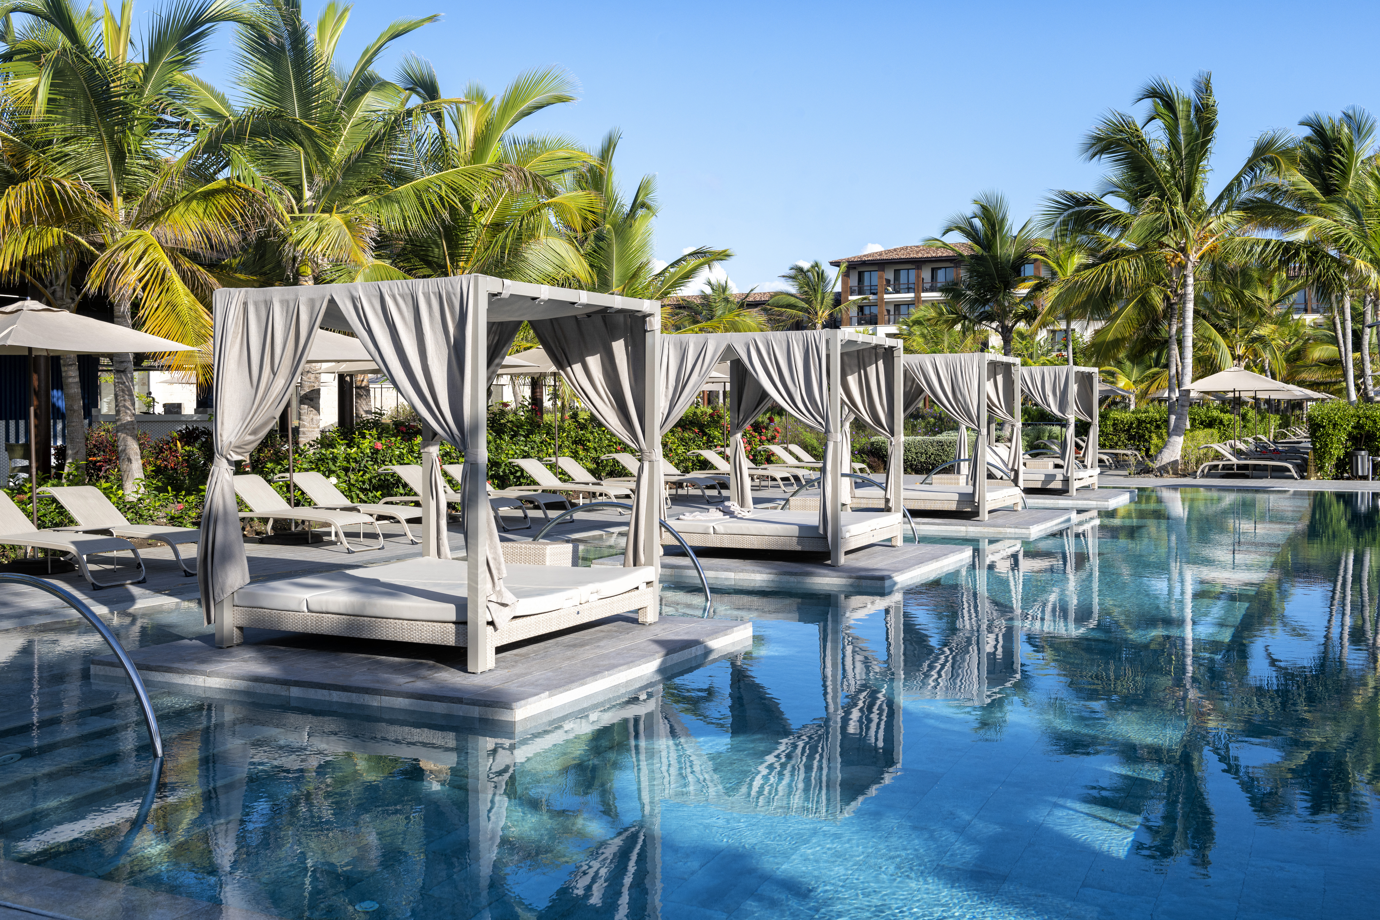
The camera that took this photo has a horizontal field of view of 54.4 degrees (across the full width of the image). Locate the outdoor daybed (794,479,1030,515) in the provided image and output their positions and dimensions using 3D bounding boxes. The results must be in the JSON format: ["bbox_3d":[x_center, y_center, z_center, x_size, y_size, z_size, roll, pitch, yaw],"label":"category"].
[{"bbox_3d":[3.373,0.521,18.598,2.009,0.442,2.094,1,2,26],"label":"outdoor daybed"}]

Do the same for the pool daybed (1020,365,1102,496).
[{"bbox_3d":[5.947,-0.522,23.517,2.009,2.160,2.094,1,2,26],"label":"pool daybed"}]

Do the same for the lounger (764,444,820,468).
[{"bbox_3d":[2.282,0.070,27.023,2.013,0.736,0.638,1,2,26],"label":"lounger"}]

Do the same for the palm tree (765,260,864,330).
[{"bbox_3d":[5.941,-5.226,64.000,4.732,8.688,4.732,0,2,0],"label":"palm tree"}]

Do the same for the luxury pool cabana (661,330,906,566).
[{"bbox_3d":[0.924,-0.153,13.611,2.009,2.160,2.094,1,2,26],"label":"luxury pool cabana"}]

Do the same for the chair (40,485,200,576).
[{"bbox_3d":[-5.014,0.603,12.150,1.920,0.750,0.620,1,2,27],"label":"chair"}]

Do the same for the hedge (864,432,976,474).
[{"bbox_3d":[5.485,-0.156,30.238,2.601,0.920,1.200,1,2,27],"label":"hedge"}]

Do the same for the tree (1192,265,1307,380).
[{"bbox_3d":[18.375,-3.479,44.245,4.100,6.500,4.100,1,2,23],"label":"tree"}]

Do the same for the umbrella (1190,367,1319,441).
[{"bbox_3d":[11.718,-0.855,28.722,2.050,2.400,2.050,1,2,27],"label":"umbrella"}]

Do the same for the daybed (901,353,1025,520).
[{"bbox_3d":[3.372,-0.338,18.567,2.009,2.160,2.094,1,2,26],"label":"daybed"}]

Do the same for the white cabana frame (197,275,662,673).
[{"bbox_3d":[-1.527,0.036,8.509,1.921,2.130,2.044,1,2,27],"label":"white cabana frame"}]

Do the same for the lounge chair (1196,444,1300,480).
[{"bbox_3d":[11.549,0.010,27.642,1.920,0.750,0.620,1,2,27],"label":"lounge chair"}]

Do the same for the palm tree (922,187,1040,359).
[{"bbox_3d":[8.692,-4.036,39.435,3.800,8.000,3.800,0,2,12],"label":"palm tree"}]

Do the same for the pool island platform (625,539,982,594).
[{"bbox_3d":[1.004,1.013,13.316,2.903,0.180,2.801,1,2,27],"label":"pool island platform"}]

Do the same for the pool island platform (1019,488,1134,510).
[{"bbox_3d":[5.995,0.646,23.275,2.945,0.157,2.847,1,2,26],"label":"pool island platform"}]

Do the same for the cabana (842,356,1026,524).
[{"bbox_3d":[3.369,-0.332,18.458,1.921,2.130,2.044,1,2,27],"label":"cabana"}]

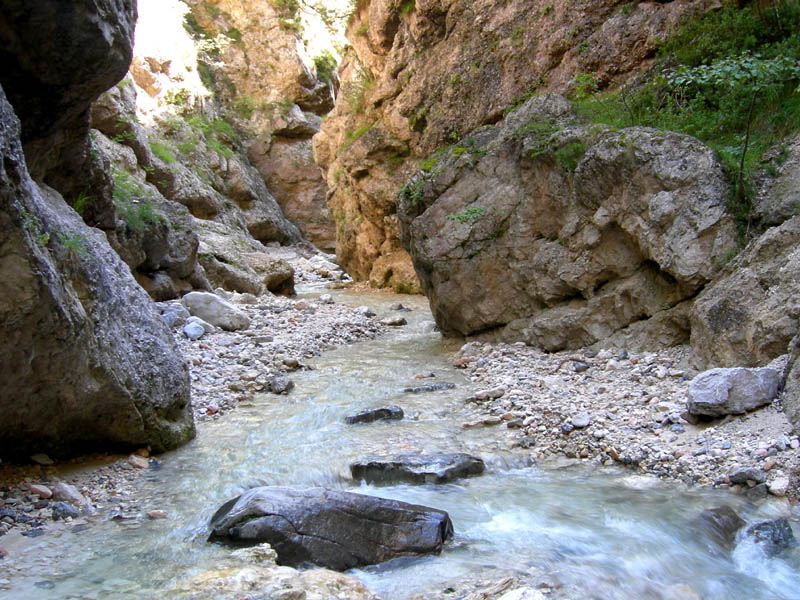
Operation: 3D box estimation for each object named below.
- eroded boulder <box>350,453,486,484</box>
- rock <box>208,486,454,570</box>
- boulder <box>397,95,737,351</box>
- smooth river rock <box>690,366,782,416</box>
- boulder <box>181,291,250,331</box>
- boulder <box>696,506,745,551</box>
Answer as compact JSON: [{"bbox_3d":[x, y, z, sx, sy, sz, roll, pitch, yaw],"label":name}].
[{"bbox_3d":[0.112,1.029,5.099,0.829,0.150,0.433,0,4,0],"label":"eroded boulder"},{"bbox_3d":[-0.324,1.080,3.966,1.164,0.315,0.515,0,4,5],"label":"rock"},{"bbox_3d":[1.997,-0.931,10.300,3.994,3.022,2.884,1,5,18],"label":"boulder"},{"bbox_3d":[2.511,0.688,6.283,0.650,0.353,0.433,1,4,10],"label":"smooth river rock"},{"bbox_3d":[-2.347,0.132,10.609,0.868,0.498,0.618,-1,4,-10],"label":"boulder"},{"bbox_3d":[1.565,1.115,4.068,0.215,0.181,0.247,0,4,0],"label":"boulder"}]

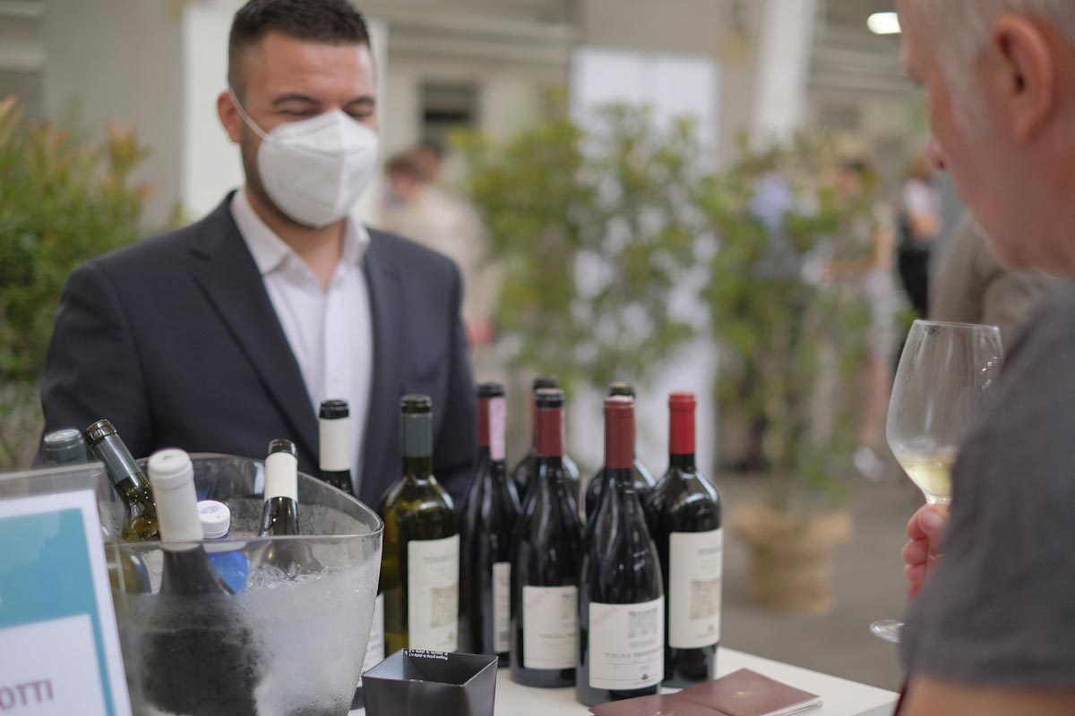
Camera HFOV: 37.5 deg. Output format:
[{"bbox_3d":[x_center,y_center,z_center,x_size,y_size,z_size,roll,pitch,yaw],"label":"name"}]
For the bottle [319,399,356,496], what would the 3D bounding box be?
[{"bbox_3d":[-0.195,0.191,1.559,0.084,0.298,0.084,5,9,42],"label":"bottle"}]

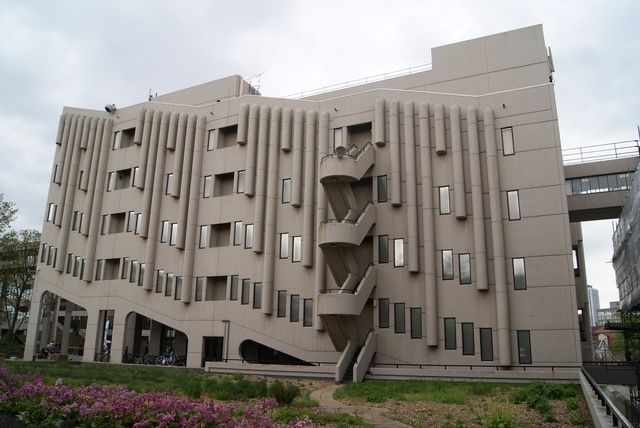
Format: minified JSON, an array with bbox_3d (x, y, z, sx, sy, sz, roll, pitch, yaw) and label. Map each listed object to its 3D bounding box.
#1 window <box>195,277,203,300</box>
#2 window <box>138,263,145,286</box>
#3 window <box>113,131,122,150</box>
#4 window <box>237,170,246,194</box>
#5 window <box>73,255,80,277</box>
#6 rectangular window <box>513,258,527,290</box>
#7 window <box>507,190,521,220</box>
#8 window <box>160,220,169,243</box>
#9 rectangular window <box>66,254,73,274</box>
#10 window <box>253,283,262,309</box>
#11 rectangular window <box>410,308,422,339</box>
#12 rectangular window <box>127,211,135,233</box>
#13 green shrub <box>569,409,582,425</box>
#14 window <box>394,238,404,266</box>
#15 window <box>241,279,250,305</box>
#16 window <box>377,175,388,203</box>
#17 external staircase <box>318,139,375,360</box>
[{"bbox_3d":[-8.889,5.606,35.652,0.610,1.719,0.150,-5,-14,26],"label":"window"},{"bbox_3d":[-13.179,4.512,35.555,0.570,1.630,0.150,-5,-15,25],"label":"window"},{"bbox_3d":[-17.386,-6.238,41.044,0.590,1.660,0.130,-6,-16,26],"label":"window"},{"bbox_3d":[-5.564,-2.256,34.184,0.605,1.650,0.120,-6,-16,25],"label":"window"},{"bbox_3d":[-19.616,4.278,38.746,0.570,1.630,0.150,-5,-15,25],"label":"window"},{"bbox_3d":[10.300,3.105,24.778,0.605,1.650,0.120,-6,-16,25],"label":"rectangular window"},{"bbox_3d":[10.225,-0.450,25.348,0.590,1.660,0.130,-6,-16,26],"label":"window"},{"bbox_3d":[-11.683,1.374,36.255,0.605,1.650,0.120,-6,-16,25],"label":"window"},{"bbox_3d":[-20.383,4.086,39.169,0.570,1.630,0.150,-5,-15,25],"label":"rectangular window"},{"bbox_3d":[-4.159,5.435,31.979,0.600,1.688,0.150,-6,-16,25],"label":"window"},{"bbox_3d":[5.317,6.044,26.470,0.605,1.650,0.120,-6,-16,25],"label":"rectangular window"},{"bbox_3d":[-14.922,0.609,37.930,0.590,1.660,0.130,-6,-16,26],"label":"rectangular window"},{"bbox_3d":[5.425,4.300,10.200,0.310,0.340,0.310,-5,-15,25],"label":"green shrub"},{"bbox_3d":[4.667,2.290,28.439,0.600,1.688,0.150,-6,-16,25],"label":"window"},{"bbox_3d":[-4.854,5.100,31.562,0.590,1.660,0.130,-6,-16,26],"label":"window"},{"bbox_3d":[3.882,-1.546,29.843,0.600,1.688,0.150,-6,-16,25],"label":"window"},{"bbox_3d":[1.421,2.034,26.963,2.300,13.650,3.720,-6,-16,26],"label":"external staircase"}]

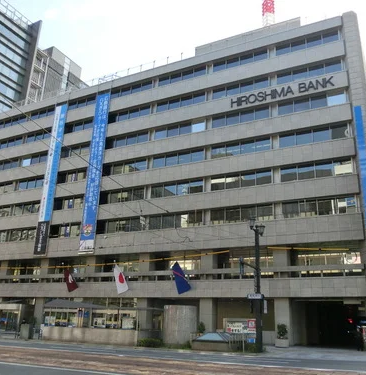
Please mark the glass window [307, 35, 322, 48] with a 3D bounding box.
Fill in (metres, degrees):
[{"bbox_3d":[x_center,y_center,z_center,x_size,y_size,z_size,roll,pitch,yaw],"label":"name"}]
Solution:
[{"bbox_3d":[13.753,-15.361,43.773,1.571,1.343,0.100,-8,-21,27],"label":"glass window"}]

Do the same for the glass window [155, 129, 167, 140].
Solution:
[{"bbox_3d":[-2.555,-6.119,48.272,1.509,1.501,0.150,-8,-21,27],"label":"glass window"}]

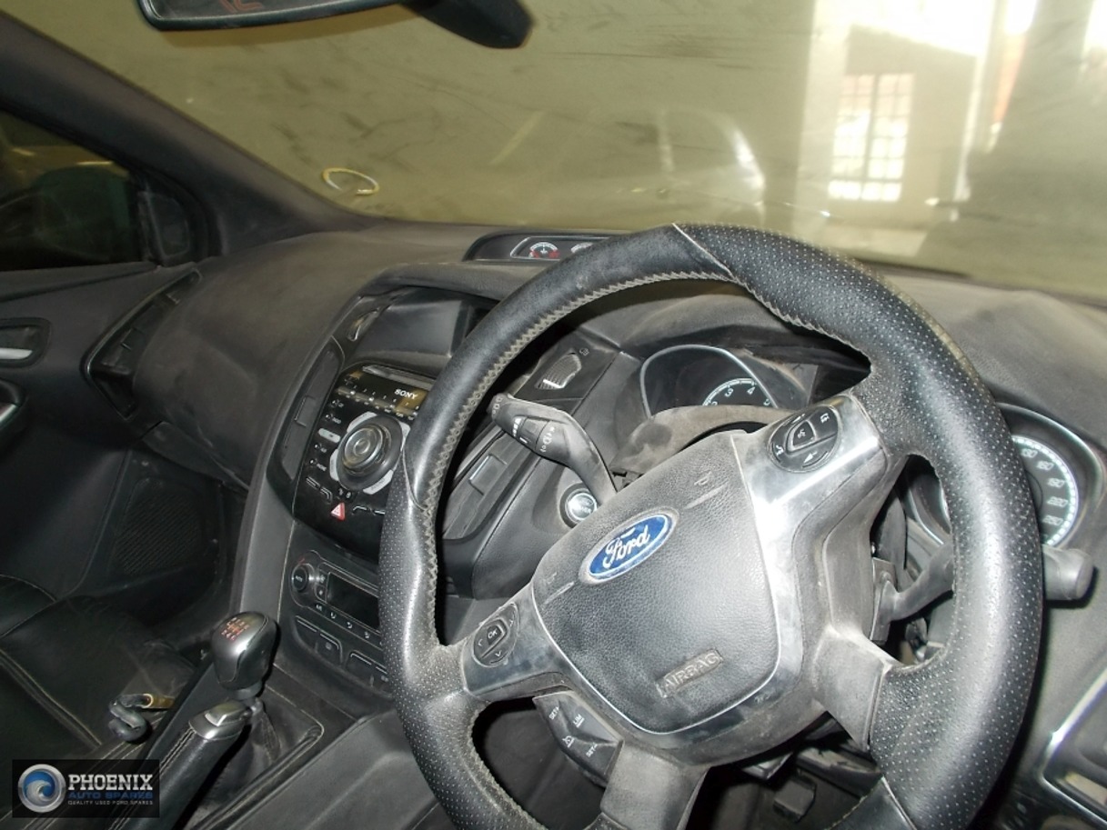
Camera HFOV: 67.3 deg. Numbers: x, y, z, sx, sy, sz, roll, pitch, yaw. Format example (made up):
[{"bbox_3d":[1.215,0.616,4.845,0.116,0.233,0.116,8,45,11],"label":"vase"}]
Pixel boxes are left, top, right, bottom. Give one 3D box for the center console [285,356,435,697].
[{"bbox_3d":[-0.162,0.116,0.794,0.210,0.315,0.125,12,13,35],"label":"center console"}]

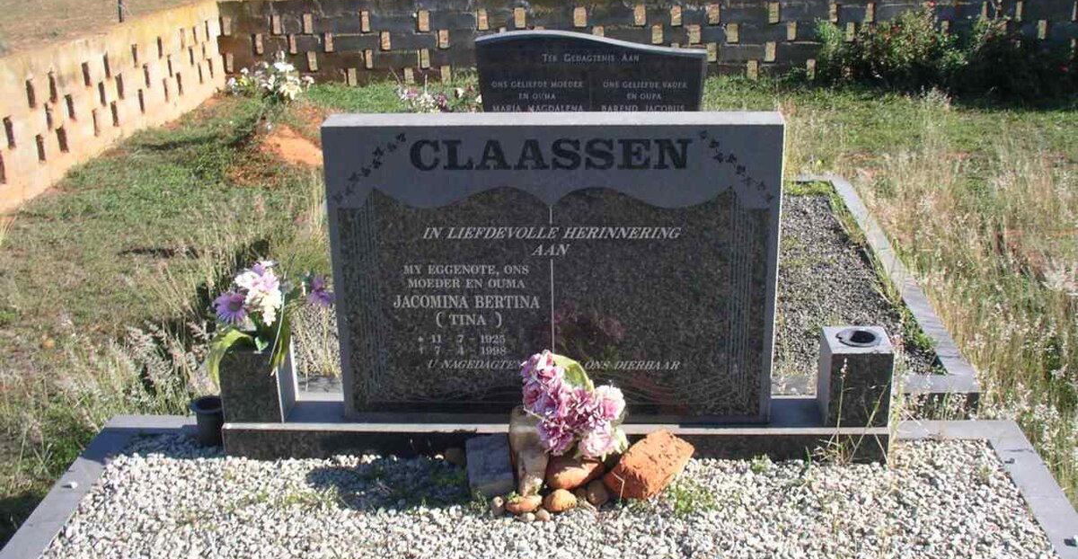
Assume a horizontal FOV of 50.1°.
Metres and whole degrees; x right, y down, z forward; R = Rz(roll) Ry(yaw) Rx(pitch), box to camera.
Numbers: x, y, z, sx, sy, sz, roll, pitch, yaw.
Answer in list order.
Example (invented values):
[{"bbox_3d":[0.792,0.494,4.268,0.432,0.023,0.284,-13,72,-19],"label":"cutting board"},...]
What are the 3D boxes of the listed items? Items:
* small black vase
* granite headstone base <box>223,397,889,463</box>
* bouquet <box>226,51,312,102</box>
[{"bbox_3d":[-0.787,0.338,2.746,0.080,0.102,0.080,0,21,3],"label":"small black vase"},{"bbox_3d":[0.031,0.348,2.664,1.500,0.082,0.185,0,21,3],"label":"granite headstone base"},{"bbox_3d":[-1.600,-1.207,6.882,0.500,0.280,0.360,0,21,3],"label":"bouquet"}]

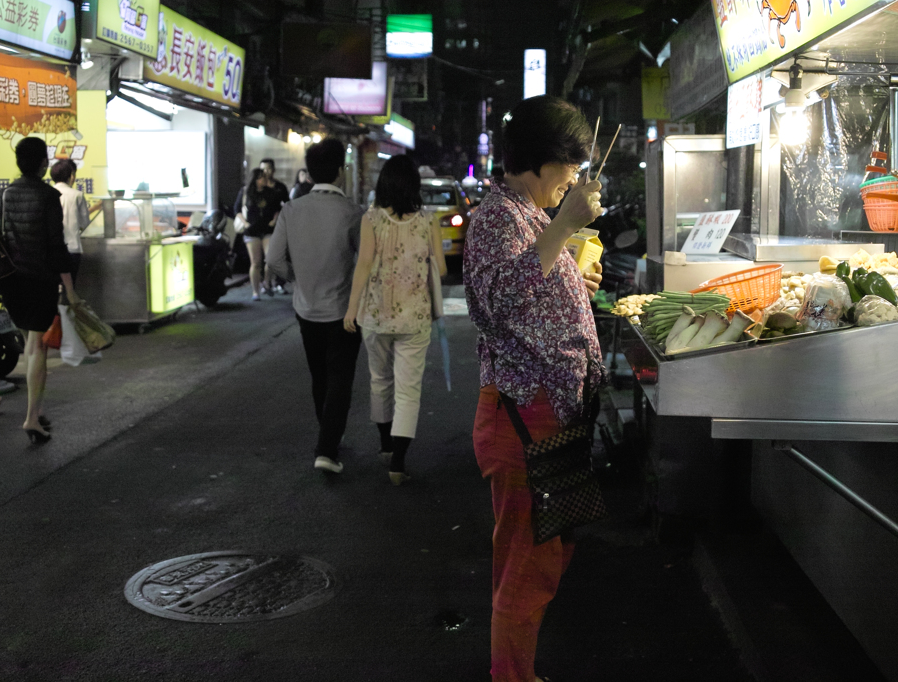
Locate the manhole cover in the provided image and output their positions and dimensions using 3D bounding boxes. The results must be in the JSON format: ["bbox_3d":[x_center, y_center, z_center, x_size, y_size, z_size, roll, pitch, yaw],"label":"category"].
[{"bbox_3d":[-0.814,0.910,4.332,0.790,0.040,0.790,0,8,0],"label":"manhole cover"}]

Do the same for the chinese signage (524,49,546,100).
[{"bbox_3d":[2.860,-8.782,39.000,0.740,1.980,0.220,0,8,4],"label":"chinese signage"}]

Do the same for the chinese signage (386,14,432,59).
[{"bbox_3d":[-1.146,-8.619,33.000,1.300,1.250,0.250,0,8,4],"label":"chinese signage"}]

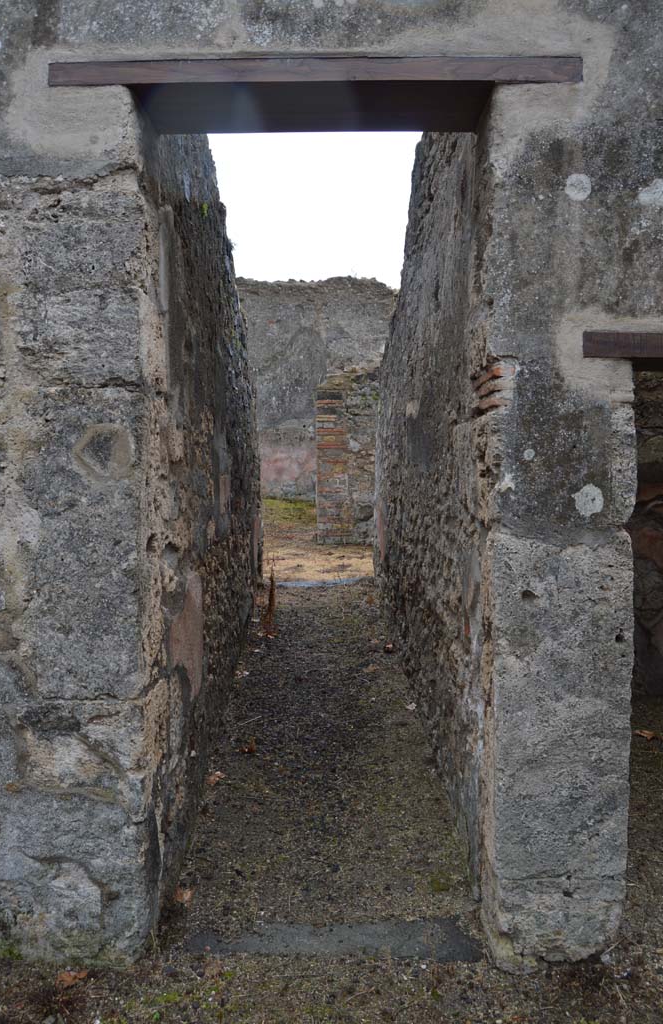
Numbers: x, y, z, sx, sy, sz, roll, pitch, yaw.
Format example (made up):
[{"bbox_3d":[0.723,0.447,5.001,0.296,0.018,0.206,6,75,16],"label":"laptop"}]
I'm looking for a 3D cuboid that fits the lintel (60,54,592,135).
[{"bbox_3d":[-0.051,-1.392,2.586,1.675,0.073,0.362,0,4,2],"label":"lintel"}]

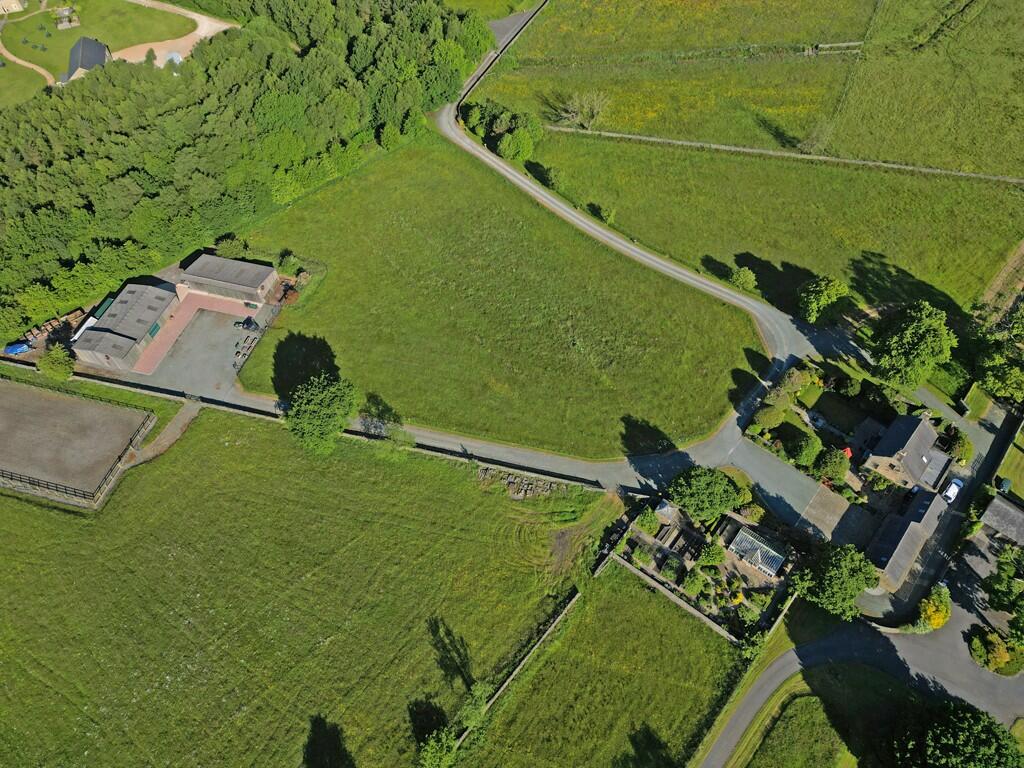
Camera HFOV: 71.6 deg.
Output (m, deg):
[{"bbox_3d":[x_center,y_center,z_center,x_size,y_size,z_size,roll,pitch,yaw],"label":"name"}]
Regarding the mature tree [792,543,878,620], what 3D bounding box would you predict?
[{"bbox_3d":[47.700,29.050,104.920,11.490,10.490,11.490,0,54,0],"label":"mature tree"}]

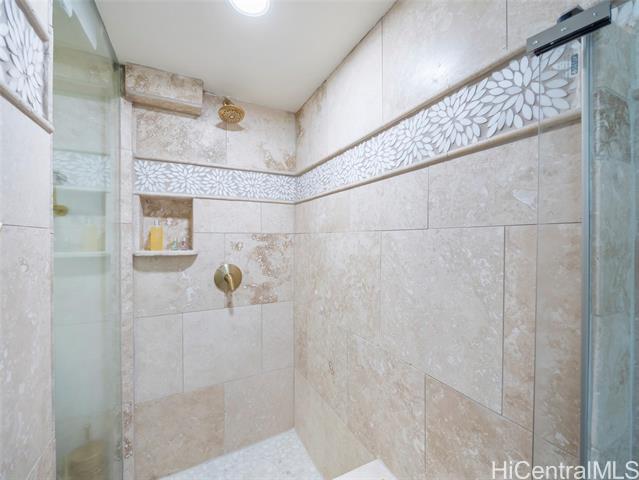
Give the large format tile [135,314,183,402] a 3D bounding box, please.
[{"bbox_3d":[-0.889,0.648,1.443,0.228,0.455,0.012,0,0,-27],"label":"large format tile"}]

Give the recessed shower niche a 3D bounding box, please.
[{"bbox_3d":[-0.870,-0.078,1.490,0.298,0.330,0.104,0,0,-27],"label":"recessed shower niche"}]

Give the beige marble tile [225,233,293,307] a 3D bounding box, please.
[{"bbox_3d":[-0.379,0.197,1.709,0.462,0.455,0.012,0,0,-27],"label":"beige marble tile"}]

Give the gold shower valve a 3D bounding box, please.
[{"bbox_3d":[-0.551,0.233,1.578,0.167,0.169,0.068,0,0,-27],"label":"gold shower valve"}]

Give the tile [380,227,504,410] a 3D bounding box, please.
[{"bbox_3d":[0.347,0.196,0.825,0.012,0.455,0.455,0,0,-27],"label":"tile"}]

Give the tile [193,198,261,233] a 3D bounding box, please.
[{"bbox_3d":[-0.558,-0.140,1.617,0.399,0.200,0.012,0,0,-27],"label":"tile"}]

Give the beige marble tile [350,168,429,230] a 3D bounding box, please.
[{"bbox_3d":[0.243,-0.139,1.028,0.012,0.200,0.455,0,0,-27],"label":"beige marble tile"}]

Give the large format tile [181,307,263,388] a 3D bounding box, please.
[{"bbox_3d":[-0.586,0.650,1.600,0.455,0.455,0.012,0,0,-27],"label":"large format tile"}]

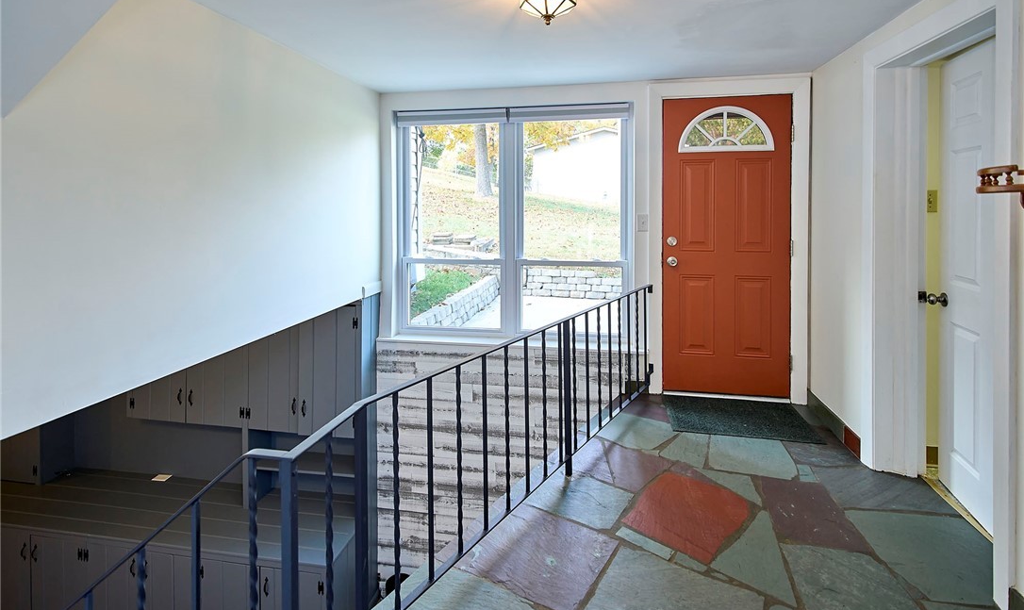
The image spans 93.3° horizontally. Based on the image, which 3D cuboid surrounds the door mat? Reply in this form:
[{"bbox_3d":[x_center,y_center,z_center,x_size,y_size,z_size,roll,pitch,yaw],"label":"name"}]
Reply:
[{"bbox_3d":[1.405,0.704,3.033,0.830,0.015,0.550,2,10,11],"label":"door mat"}]

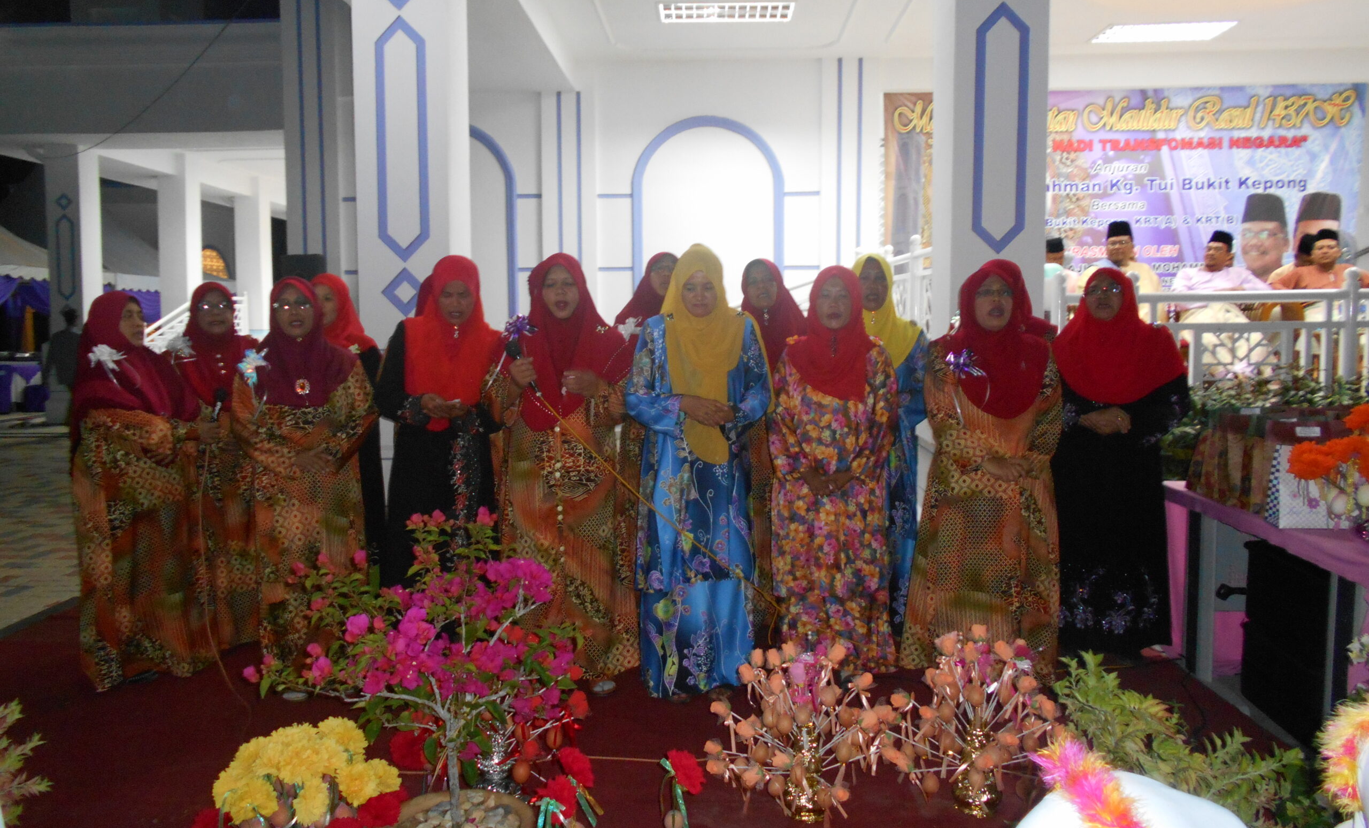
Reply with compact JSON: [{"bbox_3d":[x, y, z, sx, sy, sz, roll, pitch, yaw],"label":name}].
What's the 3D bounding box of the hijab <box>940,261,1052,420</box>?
[{"bbox_3d":[1.154,-0.269,3.807,0.388,0.561,0.330,1,5,8],"label":"hijab"}]

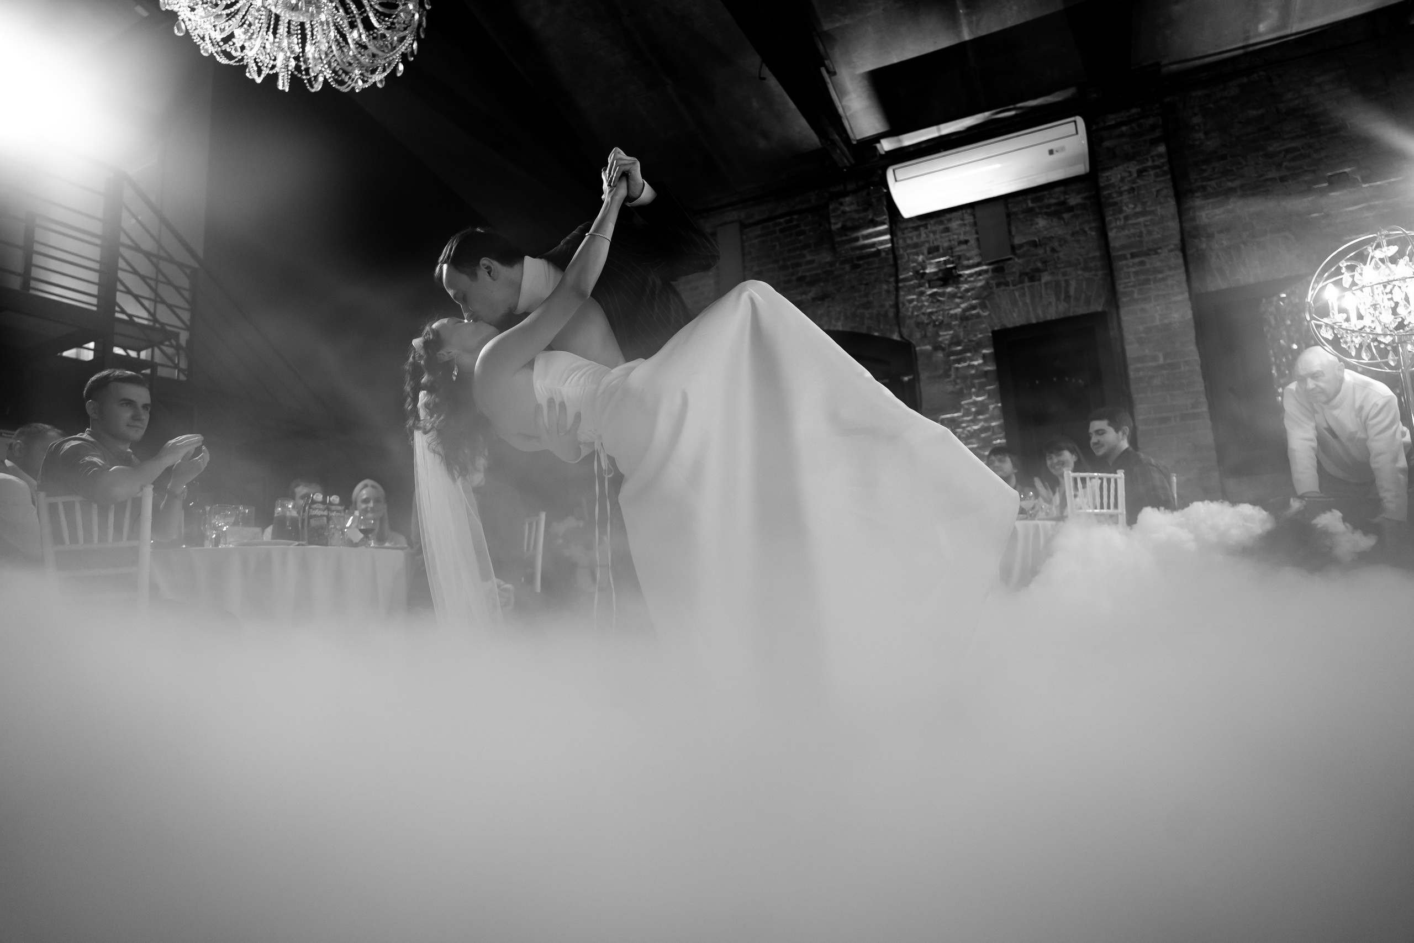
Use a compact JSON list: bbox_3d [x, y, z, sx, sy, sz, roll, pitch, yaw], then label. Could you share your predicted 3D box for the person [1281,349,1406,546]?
[{"bbox_3d":[2.780,0.148,3.520,0.800,1.290,0.600,4,-12,-40],"label":"person"}]

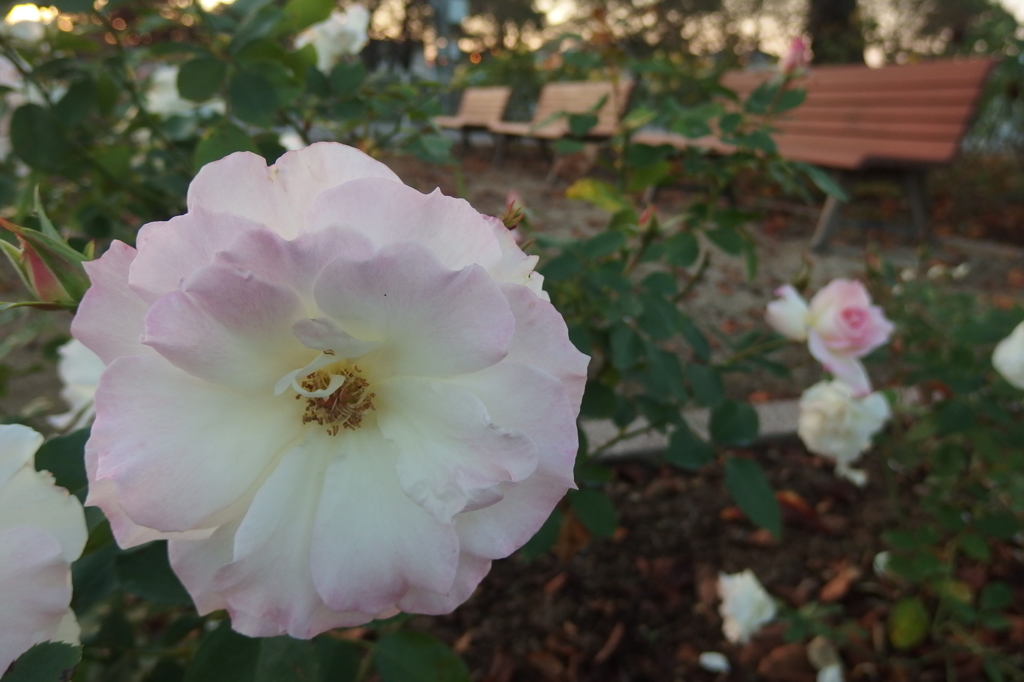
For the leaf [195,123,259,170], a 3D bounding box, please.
[{"bbox_3d":[-0.181,-0.119,0.470,0.033,0.037,0.025,-7,19,-19],"label":"leaf"}]

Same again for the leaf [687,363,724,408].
[{"bbox_3d":[0.144,0.033,0.550,0.025,0.027,0.018,5,19,15],"label":"leaf"}]

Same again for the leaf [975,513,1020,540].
[{"bbox_3d":[0.591,0.226,0.900,0.056,0.034,0.030,12,22,35],"label":"leaf"}]

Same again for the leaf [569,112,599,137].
[{"bbox_3d":[0.062,-0.188,0.640,0.025,0.019,0.018,2,18,5],"label":"leaf"}]

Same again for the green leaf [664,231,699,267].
[{"bbox_3d":[0.108,-0.059,0.470,0.022,0.023,0.012,3,19,13],"label":"green leaf"}]

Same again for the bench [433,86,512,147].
[{"bbox_3d":[-0.568,-2.769,9.338,0.629,0.785,2.025,-6,19,-15],"label":"bench"}]

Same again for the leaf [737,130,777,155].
[{"bbox_3d":[0.205,-0.168,0.620,0.029,0.019,0.024,6,19,17],"label":"leaf"}]

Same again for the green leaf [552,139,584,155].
[{"bbox_3d":[0.049,-0.169,0.640,0.027,0.012,0.024,1,18,4],"label":"green leaf"}]

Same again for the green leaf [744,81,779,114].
[{"bbox_3d":[0.212,-0.207,0.630,0.025,0.027,0.020,6,19,17],"label":"green leaf"}]

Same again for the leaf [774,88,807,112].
[{"bbox_3d":[0.237,-0.206,0.630,0.023,0.021,0.020,6,19,19],"label":"leaf"}]

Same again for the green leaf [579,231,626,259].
[{"bbox_3d":[0.067,-0.072,0.550,0.034,0.015,0.026,2,18,7],"label":"green leaf"}]

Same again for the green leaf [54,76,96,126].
[{"bbox_3d":[-0.283,-0.155,0.480,0.027,0.033,0.014,-11,21,-27],"label":"green leaf"}]

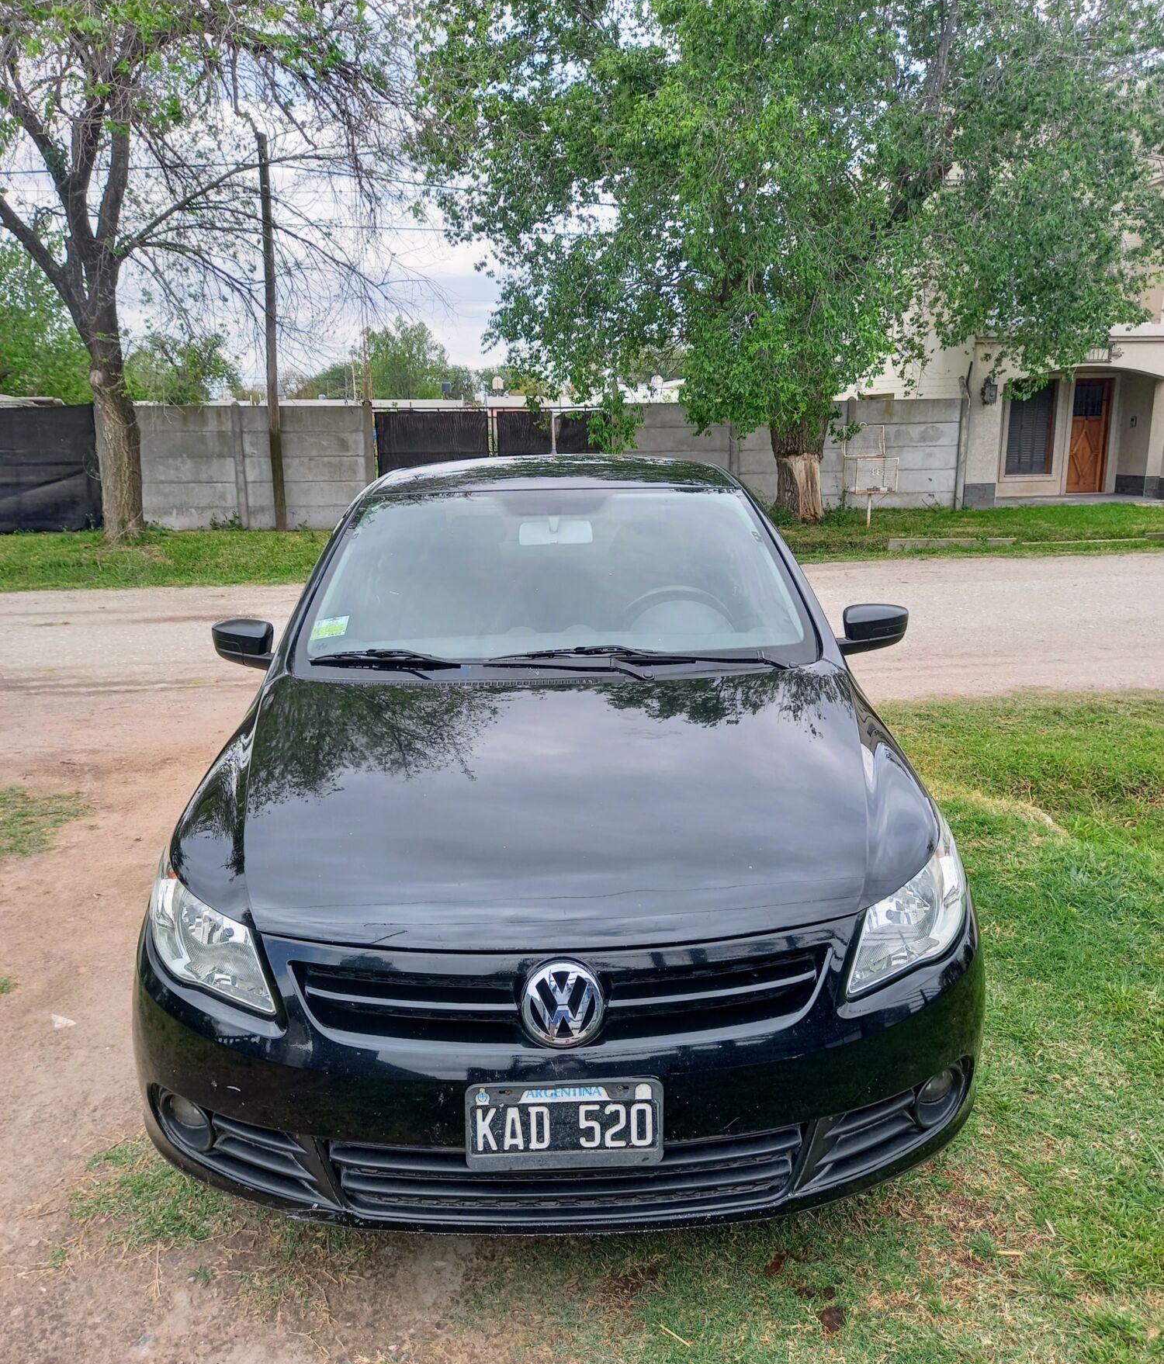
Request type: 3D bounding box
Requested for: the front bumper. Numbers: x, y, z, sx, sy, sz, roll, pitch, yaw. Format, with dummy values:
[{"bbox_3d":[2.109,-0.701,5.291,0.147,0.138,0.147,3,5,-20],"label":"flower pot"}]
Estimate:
[{"bbox_3d":[-0.035,0.654,2.041,1.650,0.525,0.470,-1,13,-1],"label":"front bumper"}]

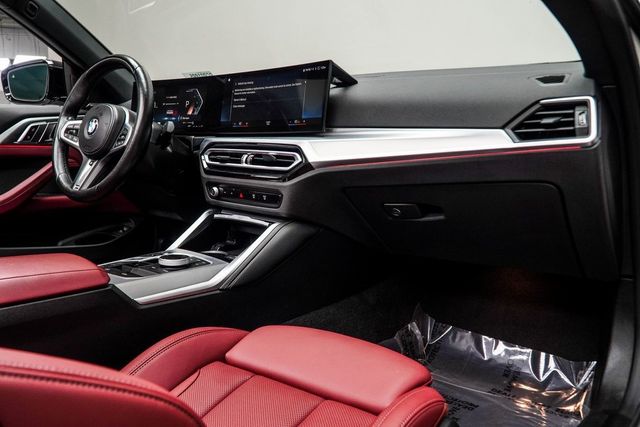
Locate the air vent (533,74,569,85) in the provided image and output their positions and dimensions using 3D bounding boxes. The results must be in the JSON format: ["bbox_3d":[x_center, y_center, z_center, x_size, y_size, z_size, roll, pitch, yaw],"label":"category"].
[{"bbox_3d":[0.354,-0.206,0.815,0.056,0.014,0.035,7,-9,40],"label":"air vent"}]

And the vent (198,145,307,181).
[{"bbox_3d":[-0.145,-0.115,1.166,0.287,0.070,0.045,7,6,40],"label":"vent"}]

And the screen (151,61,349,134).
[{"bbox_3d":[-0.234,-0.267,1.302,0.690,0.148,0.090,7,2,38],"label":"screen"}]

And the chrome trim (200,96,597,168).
[{"bbox_3d":[0.048,-0.140,0.984,0.840,0.105,0.085,7,6,39],"label":"chrome trim"}]

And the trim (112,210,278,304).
[{"bbox_3d":[-0.272,0.064,1.016,0.230,0.100,0.340,6,10,35],"label":"trim"}]

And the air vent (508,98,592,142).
[{"bbox_3d":[0.334,-0.132,0.777,0.127,0.062,0.040,8,4,43],"label":"air vent"}]

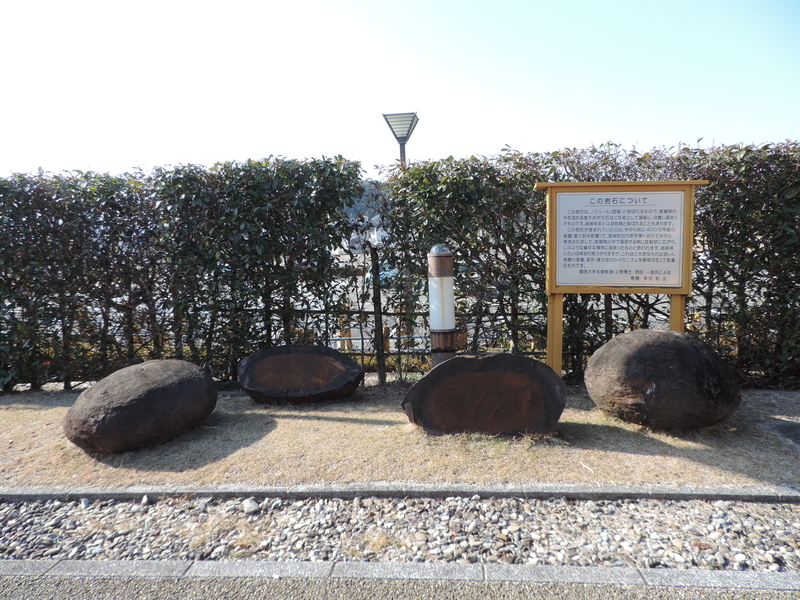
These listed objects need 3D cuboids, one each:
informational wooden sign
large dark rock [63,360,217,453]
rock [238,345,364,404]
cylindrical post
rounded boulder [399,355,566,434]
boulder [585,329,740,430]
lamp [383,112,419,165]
[{"bbox_3d":[1.922,-0.129,4.879,1.400,1.750,0.220,-1,6,7],"label":"informational wooden sign"},{"bbox_3d":[-1.750,0.732,3.848,0.720,0.560,1.030,2,7,35],"label":"large dark rock"},{"bbox_3d":[-0.868,0.633,4.866,1.030,0.470,0.520,-2,6,3],"label":"rock"},{"bbox_3d":[0.376,0.159,4.902,0.220,1.280,0.220,-1,6,6],"label":"cylindrical post"},{"bbox_3d":[0.607,0.624,4.006,1.110,0.560,0.440,-2,6,4],"label":"rounded boulder"},{"bbox_3d":[1.781,0.559,3.842,0.760,0.660,1.020,-7,8,-40],"label":"boulder"},{"bbox_3d":[0.070,-0.992,8.845,0.520,3.680,0.520,-1,6,7],"label":"lamp"}]

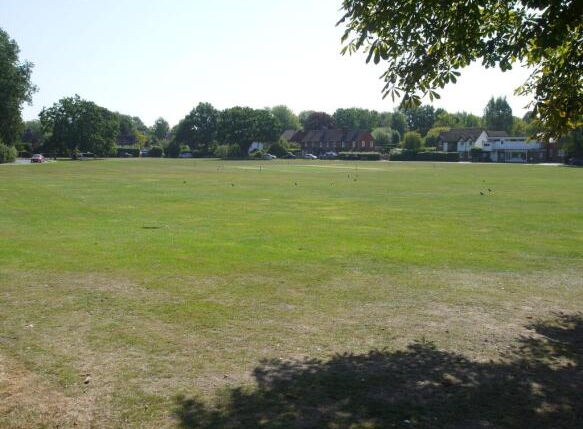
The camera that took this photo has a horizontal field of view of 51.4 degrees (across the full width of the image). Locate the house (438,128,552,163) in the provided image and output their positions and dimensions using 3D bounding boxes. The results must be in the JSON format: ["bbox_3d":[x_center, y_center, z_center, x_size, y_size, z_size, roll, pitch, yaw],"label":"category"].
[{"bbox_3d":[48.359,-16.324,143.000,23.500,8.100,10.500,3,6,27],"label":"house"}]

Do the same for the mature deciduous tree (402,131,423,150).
[{"bbox_3d":[31.138,-17.705,156.000,5.300,7.500,5.300,1,6,11],"label":"mature deciduous tree"}]

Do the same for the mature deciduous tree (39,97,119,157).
[{"bbox_3d":[-50.949,-20.858,145.000,18.000,15.600,17.000,-2,6,-21],"label":"mature deciduous tree"}]

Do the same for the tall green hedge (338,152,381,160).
[{"bbox_3d":[18.284,-15.622,163.000,11.000,2.100,1.600,2,6,14],"label":"tall green hedge"}]

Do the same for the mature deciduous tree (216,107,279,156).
[{"bbox_3d":[-10.878,-21.108,157.000,15.500,13.600,15.000,0,6,-4],"label":"mature deciduous tree"}]

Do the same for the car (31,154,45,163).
[{"bbox_3d":[-43.038,-9.481,103.000,1.700,1.450,4.000,-1,6,-15],"label":"car"}]

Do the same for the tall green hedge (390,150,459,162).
[{"bbox_3d":[32.252,-14.065,147.000,16.800,2.700,1.900,4,6,30],"label":"tall green hedge"}]

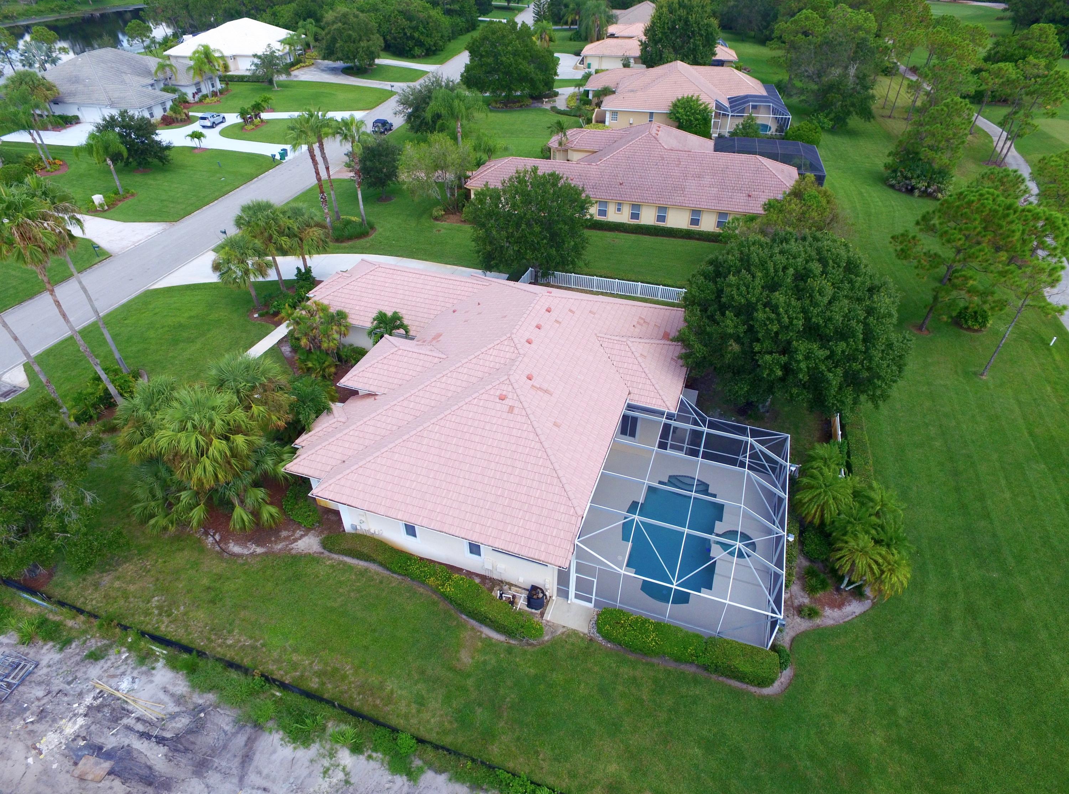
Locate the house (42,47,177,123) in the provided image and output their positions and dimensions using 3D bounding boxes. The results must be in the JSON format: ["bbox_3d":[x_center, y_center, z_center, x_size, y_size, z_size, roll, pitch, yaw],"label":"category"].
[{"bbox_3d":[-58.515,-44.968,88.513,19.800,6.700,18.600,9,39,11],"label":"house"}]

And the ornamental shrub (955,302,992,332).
[{"bbox_3d":[32.149,-5.837,45.198,2.250,1.800,2.250,0,38,0],"label":"ornamental shrub"}]

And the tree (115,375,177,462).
[{"bbox_3d":[-22.004,1.627,35.587,3.900,5.600,3.900,0,39,0],"label":"tree"}]

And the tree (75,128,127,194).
[{"bbox_3d":[-44.462,-24.412,64.467,4.690,6.440,4.690,0,38,0],"label":"tree"}]

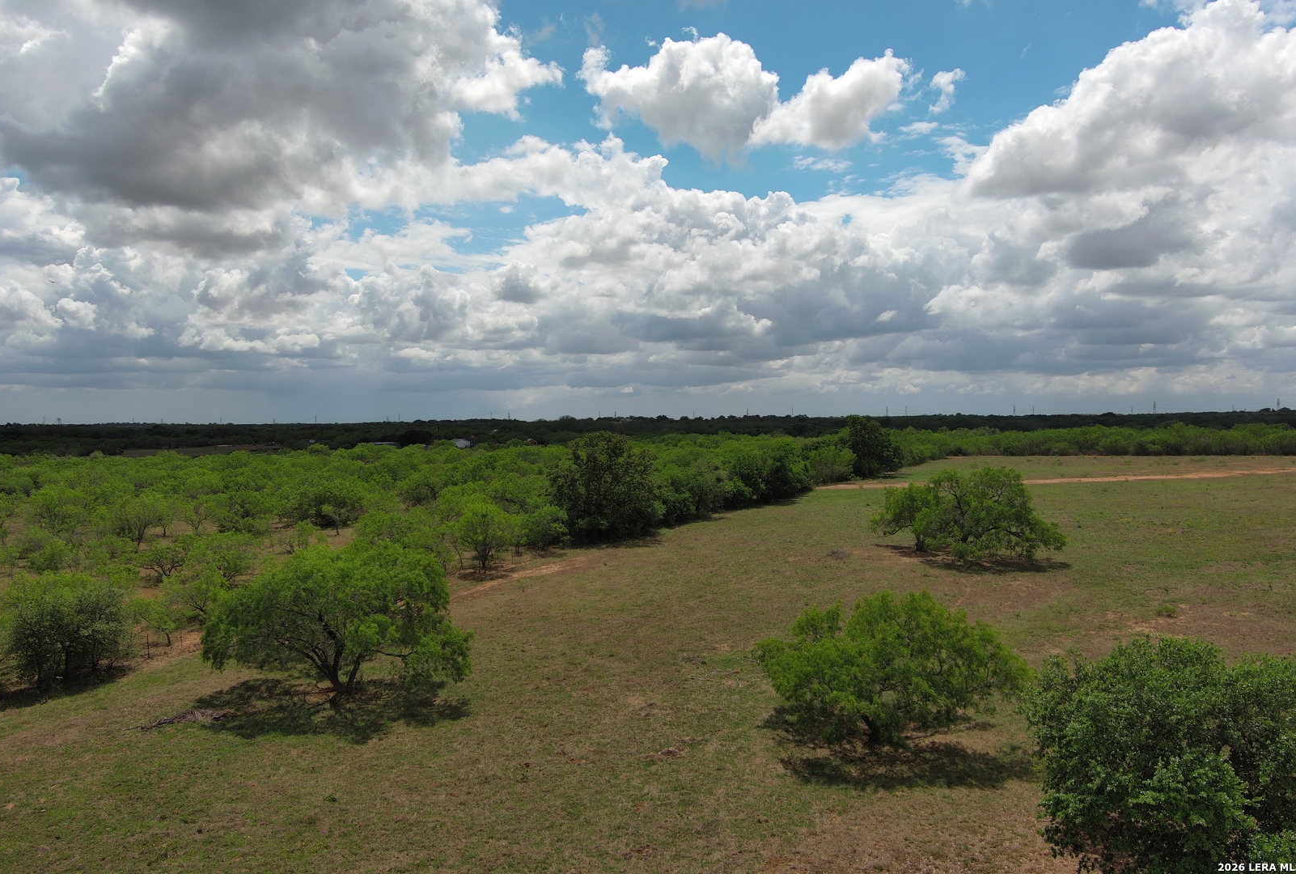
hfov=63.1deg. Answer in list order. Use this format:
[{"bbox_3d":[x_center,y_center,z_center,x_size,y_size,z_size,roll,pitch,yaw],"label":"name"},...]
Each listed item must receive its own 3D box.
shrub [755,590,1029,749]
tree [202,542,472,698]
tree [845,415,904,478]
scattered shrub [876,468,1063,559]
[{"bbox_3d":[7.761,7.348,33.563,8.600,4.800,8.000,0,1,0],"label":"shrub"},{"bbox_3d":[-11.789,6.853,39.956,10.100,5.700,8.800,0,1,0],"label":"tree"},{"bbox_3d":[39.289,1.626,182.918,10.200,10.600,9.500,0,1,0],"label":"tree"},{"bbox_3d":[23.929,5.516,78.949,14.400,6.600,11.500,0,1,0],"label":"scattered shrub"}]

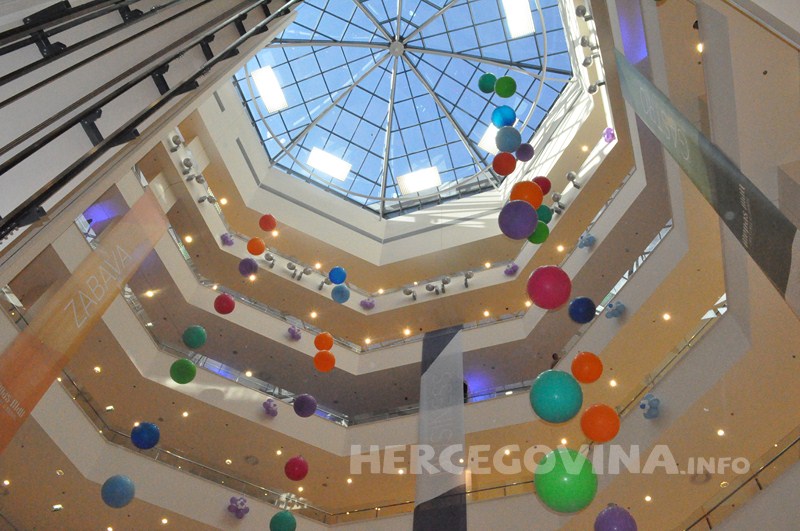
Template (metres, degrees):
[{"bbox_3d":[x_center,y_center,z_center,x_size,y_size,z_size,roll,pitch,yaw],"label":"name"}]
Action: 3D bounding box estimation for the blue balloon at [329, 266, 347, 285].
[{"bbox_3d":[-2.819,0.464,27.280,0.811,0.843,0.811,2,-56,3],"label":"blue balloon"}]

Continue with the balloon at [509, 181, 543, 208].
[{"bbox_3d":[3.070,-1.644,14.480,0.795,0.827,0.795,2,-56,3],"label":"balloon"}]

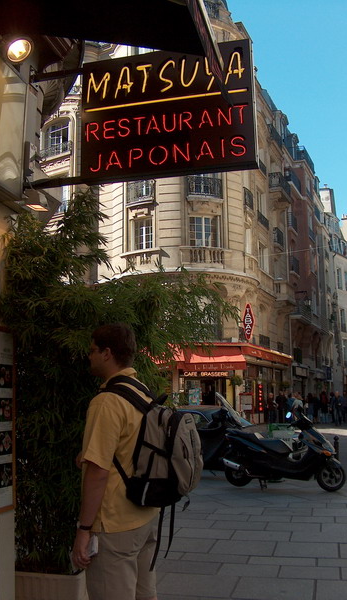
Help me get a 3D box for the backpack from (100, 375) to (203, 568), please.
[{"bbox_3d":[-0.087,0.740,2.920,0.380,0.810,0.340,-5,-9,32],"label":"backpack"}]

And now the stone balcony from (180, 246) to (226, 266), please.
[{"bbox_3d":[1.474,-2.212,34.472,2.598,1.095,0.750,2,-9,-22],"label":"stone balcony"}]

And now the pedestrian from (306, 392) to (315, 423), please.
[{"bbox_3d":[7.269,5.704,34.000,0.480,1.660,0.340,-1,-8,6],"label":"pedestrian"}]

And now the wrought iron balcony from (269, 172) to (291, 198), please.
[{"bbox_3d":[7.585,-7.966,45.493,0.750,1.235,3.300,-5,-9,22],"label":"wrought iron balcony"}]

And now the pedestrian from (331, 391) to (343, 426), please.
[{"bbox_3d":[7.948,5.259,31.000,0.520,1.740,0.400,-1,-8,6],"label":"pedestrian"}]

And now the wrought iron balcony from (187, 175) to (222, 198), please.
[{"bbox_3d":[1.382,-4.999,28.300,1.420,1.000,0.360,2,-8,-15],"label":"wrought iron balcony"}]

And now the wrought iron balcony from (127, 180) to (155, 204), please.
[{"bbox_3d":[-1.400,-4.748,28.300,1.220,1.000,0.320,-4,-9,27],"label":"wrought iron balcony"}]

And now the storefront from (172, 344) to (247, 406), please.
[{"bbox_3d":[1.920,4.481,33.977,4.259,4.223,1.200,2,-9,-22],"label":"storefront"}]

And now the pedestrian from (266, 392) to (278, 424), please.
[{"bbox_3d":[5.210,5.789,34.305,0.580,1.670,0.420,1,-9,-14],"label":"pedestrian"}]

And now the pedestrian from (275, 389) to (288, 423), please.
[{"bbox_3d":[5.826,5.807,34.806,0.600,1.750,0.420,-1,-9,-3],"label":"pedestrian"}]

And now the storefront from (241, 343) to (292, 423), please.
[{"bbox_3d":[5.750,5.320,40.048,1.100,4.199,11.000,-5,-9,22],"label":"storefront"}]

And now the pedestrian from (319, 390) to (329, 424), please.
[{"bbox_3d":[7.556,5.383,32.000,0.500,1.720,0.360,-1,-8,6],"label":"pedestrian"}]

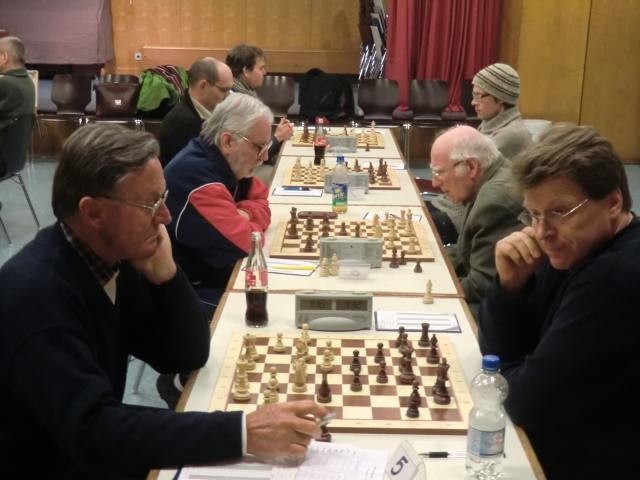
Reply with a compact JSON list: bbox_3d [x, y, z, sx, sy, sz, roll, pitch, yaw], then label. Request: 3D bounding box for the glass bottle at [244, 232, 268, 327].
[{"bbox_3d":[-0.159,0.096,2.221,0.061,0.245,0.061,1,14,1],"label":"glass bottle"}]

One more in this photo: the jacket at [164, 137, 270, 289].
[{"bbox_3d":[-0.405,-0.071,3.060,0.470,0.580,0.560,1,14,1],"label":"jacket"}]

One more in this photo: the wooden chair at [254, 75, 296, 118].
[{"bbox_3d":[-0.482,-1.252,9.150,0.490,0.860,0.540,1,14,1],"label":"wooden chair"}]

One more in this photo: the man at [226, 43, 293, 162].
[{"bbox_3d":[-0.480,-0.516,5.380,0.700,1.320,0.500,1,14,1],"label":"man"}]

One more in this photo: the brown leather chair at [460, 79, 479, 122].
[{"bbox_3d":[1.710,-1.217,9.150,0.490,0.860,0.540,1,14,1],"label":"brown leather chair"}]

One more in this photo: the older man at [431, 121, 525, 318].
[{"bbox_3d":[0.625,0.183,3.060,0.670,1.160,0.540,1,14,1],"label":"older man"}]

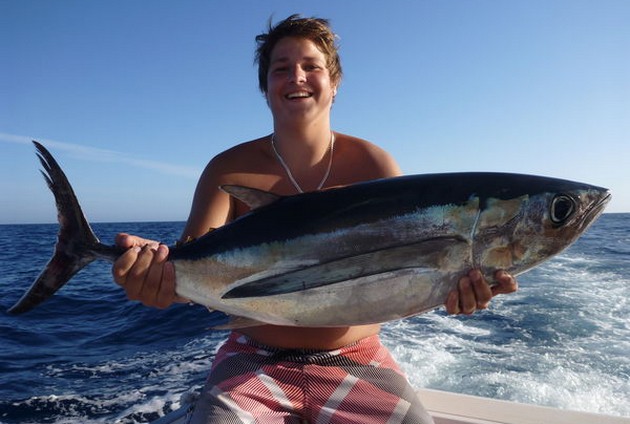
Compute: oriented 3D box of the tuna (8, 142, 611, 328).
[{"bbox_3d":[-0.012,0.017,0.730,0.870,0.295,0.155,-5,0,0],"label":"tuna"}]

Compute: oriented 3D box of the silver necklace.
[{"bbox_3d":[-0.026,-0.097,1.080,0.137,0.150,0.120,-1,-1,0],"label":"silver necklace"}]

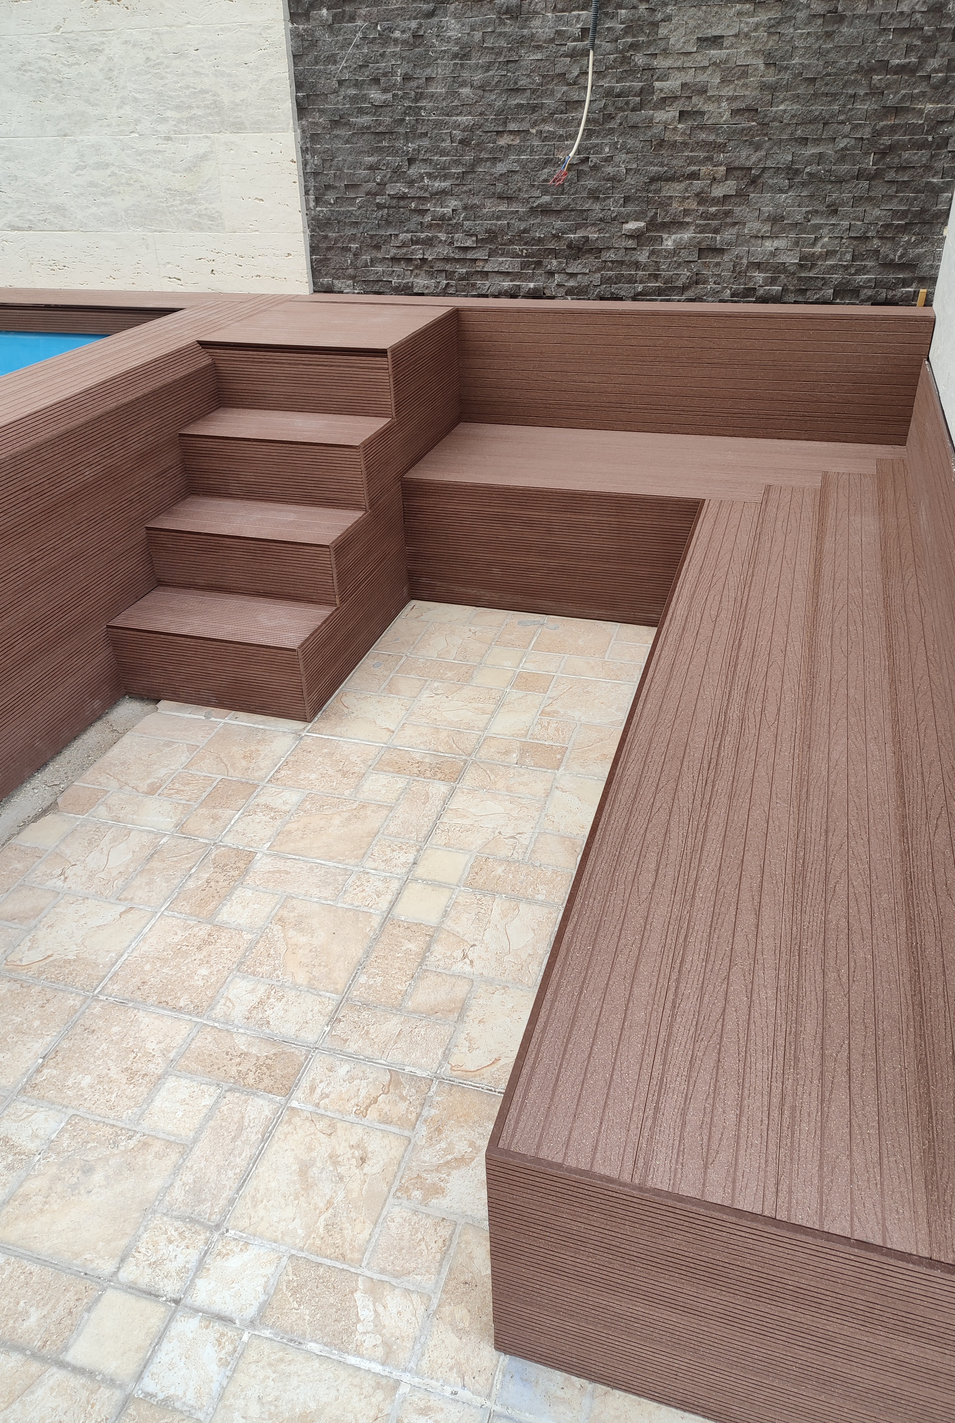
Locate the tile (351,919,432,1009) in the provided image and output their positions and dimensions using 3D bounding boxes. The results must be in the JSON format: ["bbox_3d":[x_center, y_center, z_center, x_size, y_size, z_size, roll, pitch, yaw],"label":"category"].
[{"bbox_3d":[-0.159,0.480,1.876,0.092,0.012,0.206,7,34,16],"label":"tile"}]

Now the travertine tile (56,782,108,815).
[{"bbox_3d":[-0.948,0.217,2.359,0.092,0.012,0.100,8,34,15],"label":"travertine tile"}]

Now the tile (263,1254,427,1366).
[{"bbox_3d":[-0.179,0.818,1.348,0.210,0.012,0.092,7,34,16],"label":"tile"}]

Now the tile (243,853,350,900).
[{"bbox_3d":[-0.383,0.358,2.107,0.217,0.012,0.103,8,34,15],"label":"tile"}]

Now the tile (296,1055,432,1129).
[{"bbox_3d":[-0.192,0.640,1.652,0.211,0.013,0.102,8,34,16],"label":"tile"}]

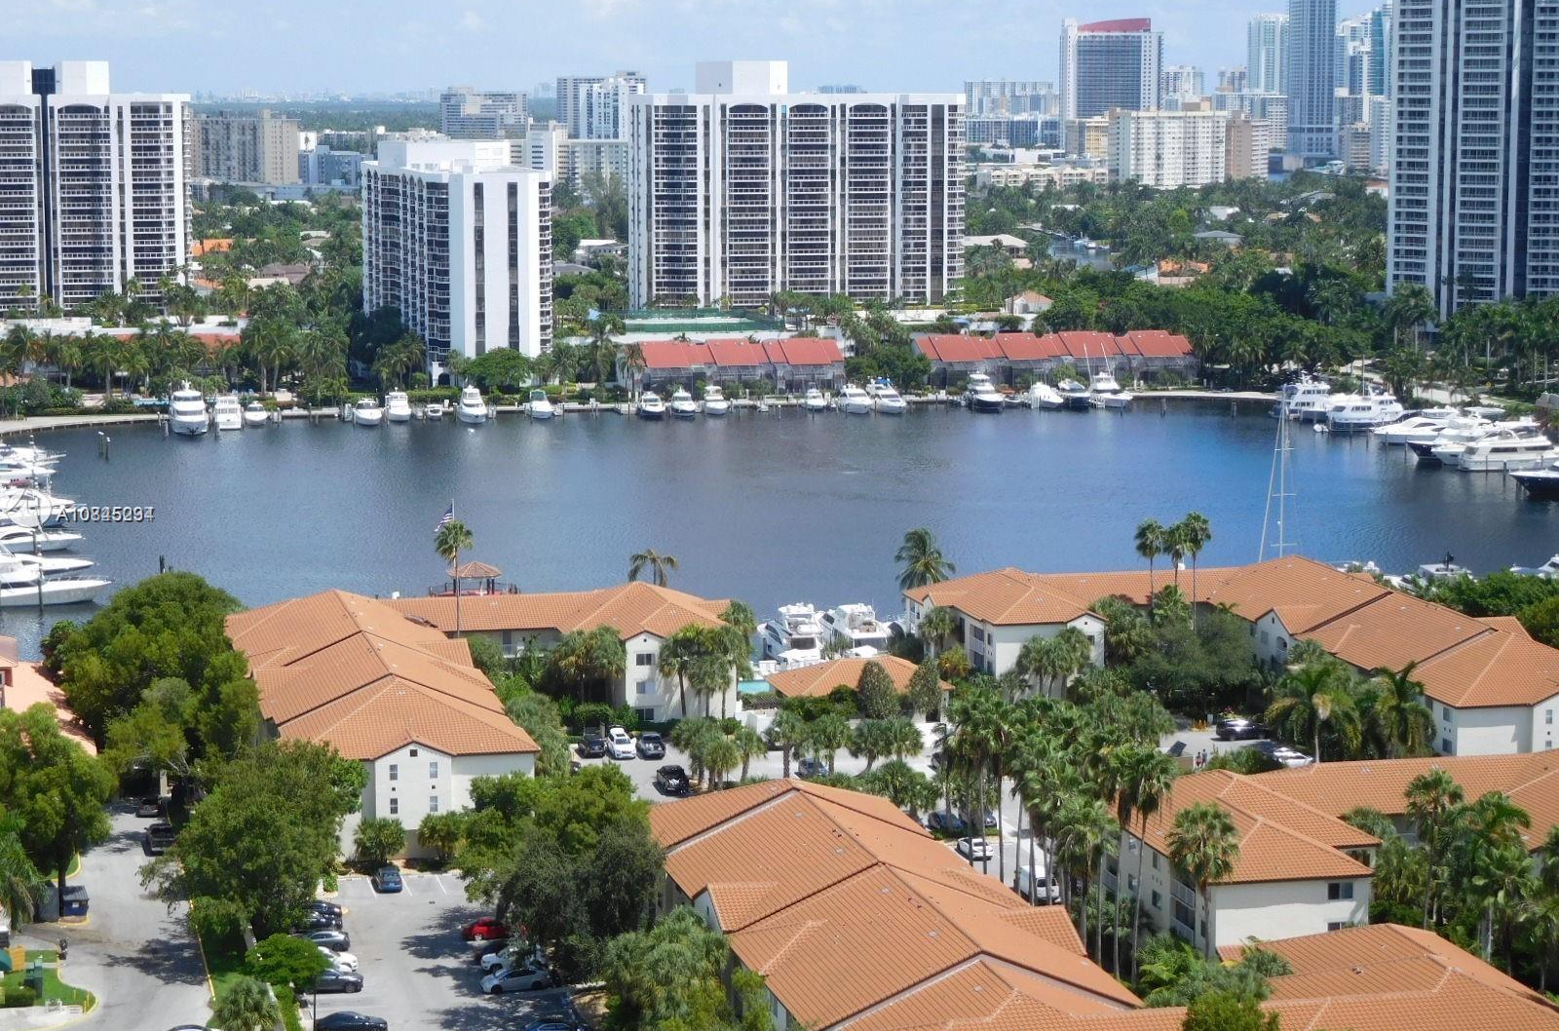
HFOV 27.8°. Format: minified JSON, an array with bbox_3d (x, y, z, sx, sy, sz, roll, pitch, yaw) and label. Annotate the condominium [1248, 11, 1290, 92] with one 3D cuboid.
[{"bbox_3d":[492.373,-437.202,3182.115,44.000,133.936,30.000,1,8,6],"label":"condominium"}]

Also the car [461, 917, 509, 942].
[{"bbox_3d":[-20.200,29.310,224.587,4.600,1.470,1.800,-2,8,-13],"label":"car"}]

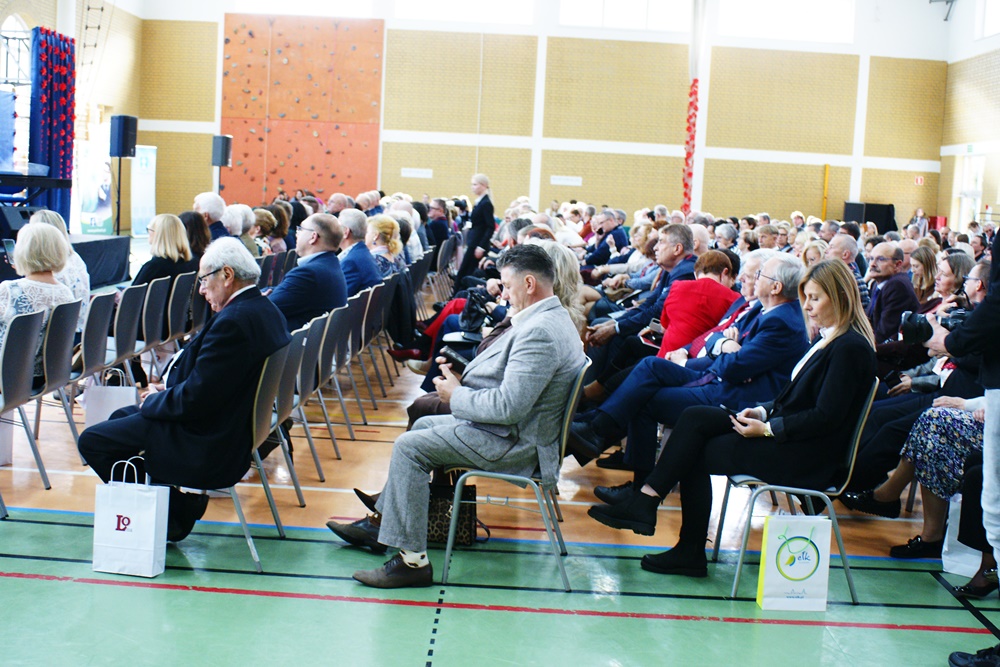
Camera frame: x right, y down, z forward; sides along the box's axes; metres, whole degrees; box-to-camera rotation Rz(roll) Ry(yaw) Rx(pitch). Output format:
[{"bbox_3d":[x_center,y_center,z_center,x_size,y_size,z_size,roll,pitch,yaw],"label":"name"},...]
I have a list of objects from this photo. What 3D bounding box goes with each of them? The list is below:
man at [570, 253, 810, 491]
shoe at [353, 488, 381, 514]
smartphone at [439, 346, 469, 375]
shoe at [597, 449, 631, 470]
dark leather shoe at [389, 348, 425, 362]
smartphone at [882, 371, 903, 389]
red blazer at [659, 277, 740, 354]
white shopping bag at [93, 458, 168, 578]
[{"bbox_3d":[0.855,0.276,5.166,1.040,1.275,0.580,3,6,1],"label":"man"},{"bbox_3d":[-0.539,0.761,5.179,0.280,0.115,0.095,35,6,-3],"label":"shoe"},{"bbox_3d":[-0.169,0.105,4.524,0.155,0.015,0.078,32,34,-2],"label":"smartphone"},{"bbox_3d":[0.688,0.694,6.465,0.290,0.110,0.105,4,7,9],"label":"shoe"},{"bbox_3d":[-0.713,0.170,8.726,0.265,0.105,0.090,9,7,0],"label":"dark leather shoe"},{"bbox_3d":[1.901,0.231,5.622,0.075,0.150,0.012,-51,4,-39],"label":"smartphone"},{"bbox_3d":[1.072,-0.047,6.162,0.480,0.560,0.380,1,7,-13],"label":"red blazer"},{"bbox_3d":[-1.378,0.690,4.369,0.240,0.405,0.100,4,7,9],"label":"white shopping bag"}]

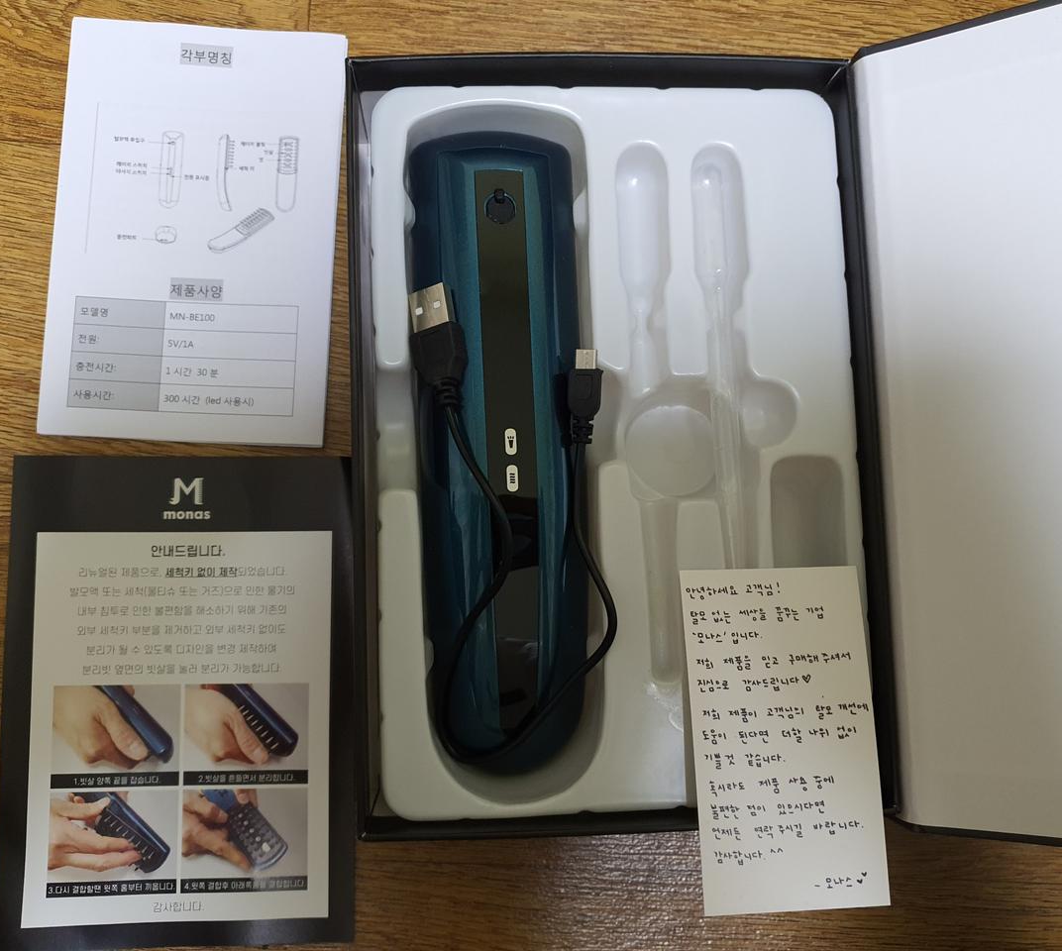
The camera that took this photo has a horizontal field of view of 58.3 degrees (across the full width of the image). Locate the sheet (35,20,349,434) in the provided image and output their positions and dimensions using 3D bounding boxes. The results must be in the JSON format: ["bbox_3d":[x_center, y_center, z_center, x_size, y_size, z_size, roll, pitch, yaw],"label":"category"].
[{"bbox_3d":[-0.107,-0.079,0.306,0.088,0.003,0.137,2,85,-4],"label":"sheet"}]

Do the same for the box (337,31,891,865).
[{"bbox_3d":[0.022,-0.011,0.287,0.146,0.044,0.216,-1,85,-4],"label":"box"}]

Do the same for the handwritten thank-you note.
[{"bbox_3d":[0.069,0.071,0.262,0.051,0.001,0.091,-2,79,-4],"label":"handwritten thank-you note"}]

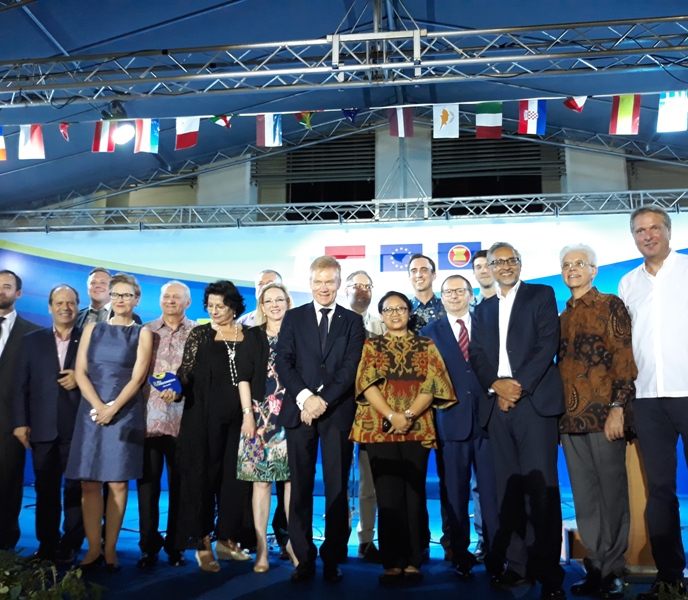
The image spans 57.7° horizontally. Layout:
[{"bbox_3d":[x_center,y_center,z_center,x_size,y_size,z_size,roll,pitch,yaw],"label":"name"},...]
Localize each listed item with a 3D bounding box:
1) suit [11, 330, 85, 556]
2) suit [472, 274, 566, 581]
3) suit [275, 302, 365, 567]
[{"bbox_3d":[-1.742,0.863,3.937,0.470,1.390,0.300,2,-10,-12],"label":"suit"},{"bbox_3d":[0.920,0.695,3.355,0.490,1.550,0.330,-7,-12,35],"label":"suit"},{"bbox_3d":[-0.135,0.737,3.544,0.490,1.480,0.320,0,-10,0],"label":"suit"}]

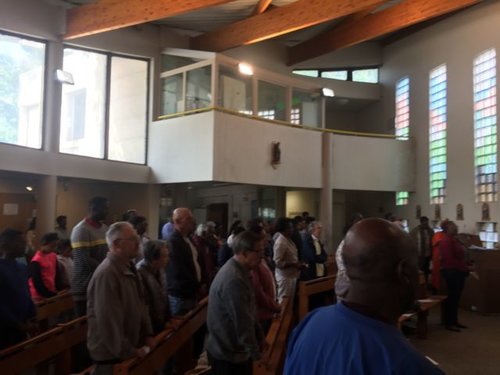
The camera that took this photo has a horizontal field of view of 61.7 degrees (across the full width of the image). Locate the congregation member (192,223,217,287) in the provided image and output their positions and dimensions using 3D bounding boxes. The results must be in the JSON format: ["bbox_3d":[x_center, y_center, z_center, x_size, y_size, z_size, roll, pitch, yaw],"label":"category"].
[{"bbox_3d":[-0.696,1.292,6.263,0.360,1.532,0.480,0,-3,18],"label":"congregation member"}]

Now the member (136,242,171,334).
[{"bbox_3d":[-0.809,1.180,3.464,0.370,1.477,0.470,0,-3,14],"label":"member"}]

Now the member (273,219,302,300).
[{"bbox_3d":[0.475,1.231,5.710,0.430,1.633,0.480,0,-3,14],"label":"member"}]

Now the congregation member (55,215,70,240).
[{"bbox_3d":[-3.324,1.287,7.362,0.320,1.570,0.440,0,-3,18],"label":"congregation member"}]

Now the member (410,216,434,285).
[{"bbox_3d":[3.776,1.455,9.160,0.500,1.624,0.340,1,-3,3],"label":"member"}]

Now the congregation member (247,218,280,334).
[{"bbox_3d":[0.115,1.125,3.909,0.420,1.659,0.470,0,-3,11],"label":"congregation member"}]

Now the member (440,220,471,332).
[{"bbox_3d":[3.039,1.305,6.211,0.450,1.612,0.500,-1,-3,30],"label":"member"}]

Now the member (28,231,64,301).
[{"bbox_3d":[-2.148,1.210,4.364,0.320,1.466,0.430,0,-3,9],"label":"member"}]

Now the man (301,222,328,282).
[{"bbox_3d":[0.906,1.286,6.111,0.380,1.576,0.500,-2,-4,44],"label":"man"}]

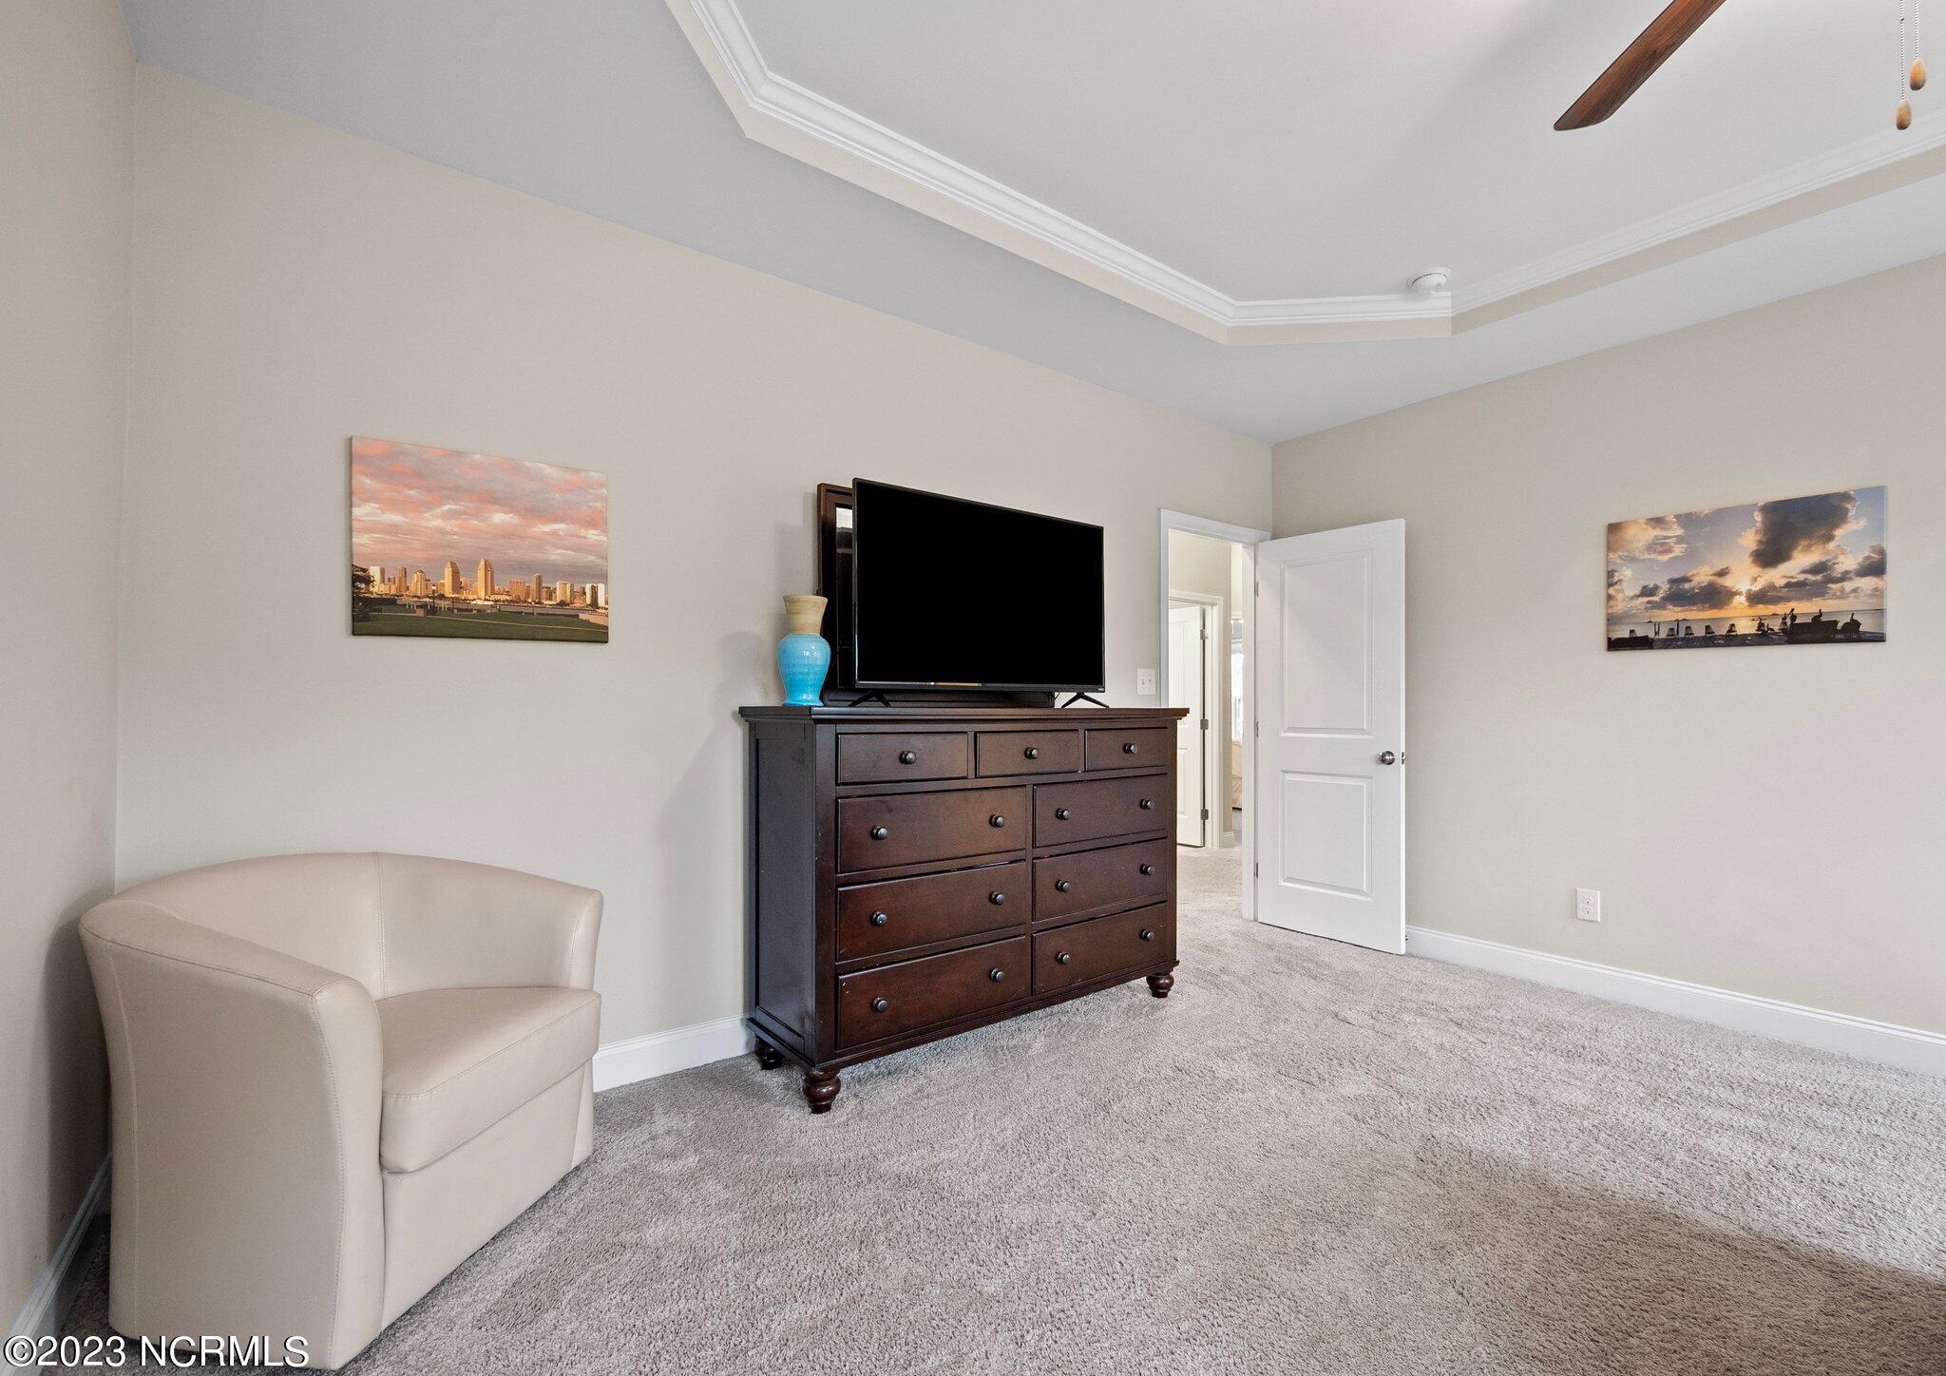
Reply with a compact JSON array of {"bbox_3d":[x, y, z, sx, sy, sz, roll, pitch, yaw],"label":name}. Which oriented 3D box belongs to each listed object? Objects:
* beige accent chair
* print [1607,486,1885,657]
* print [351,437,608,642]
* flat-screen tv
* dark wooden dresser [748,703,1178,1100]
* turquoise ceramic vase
[{"bbox_3d":[-1.392,0.804,1.752,0.757,0.772,0.743,0,-1,10],"label":"beige accent chair"},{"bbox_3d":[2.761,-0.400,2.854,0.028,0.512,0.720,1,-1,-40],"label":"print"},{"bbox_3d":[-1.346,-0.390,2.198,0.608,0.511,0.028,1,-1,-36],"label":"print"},{"bbox_3d":[0.056,-0.311,2.776,1.101,0.645,0.069,1,-1,-37],"label":"flat-screen tv"},{"bbox_3d":[0.065,0.645,2.807,1.638,1.143,0.479,1,-1,-37],"label":"dark wooden dresser"},{"bbox_3d":[-0.527,-0.115,2.460,0.164,0.350,0.164,1,-1,-37],"label":"turquoise ceramic vase"}]

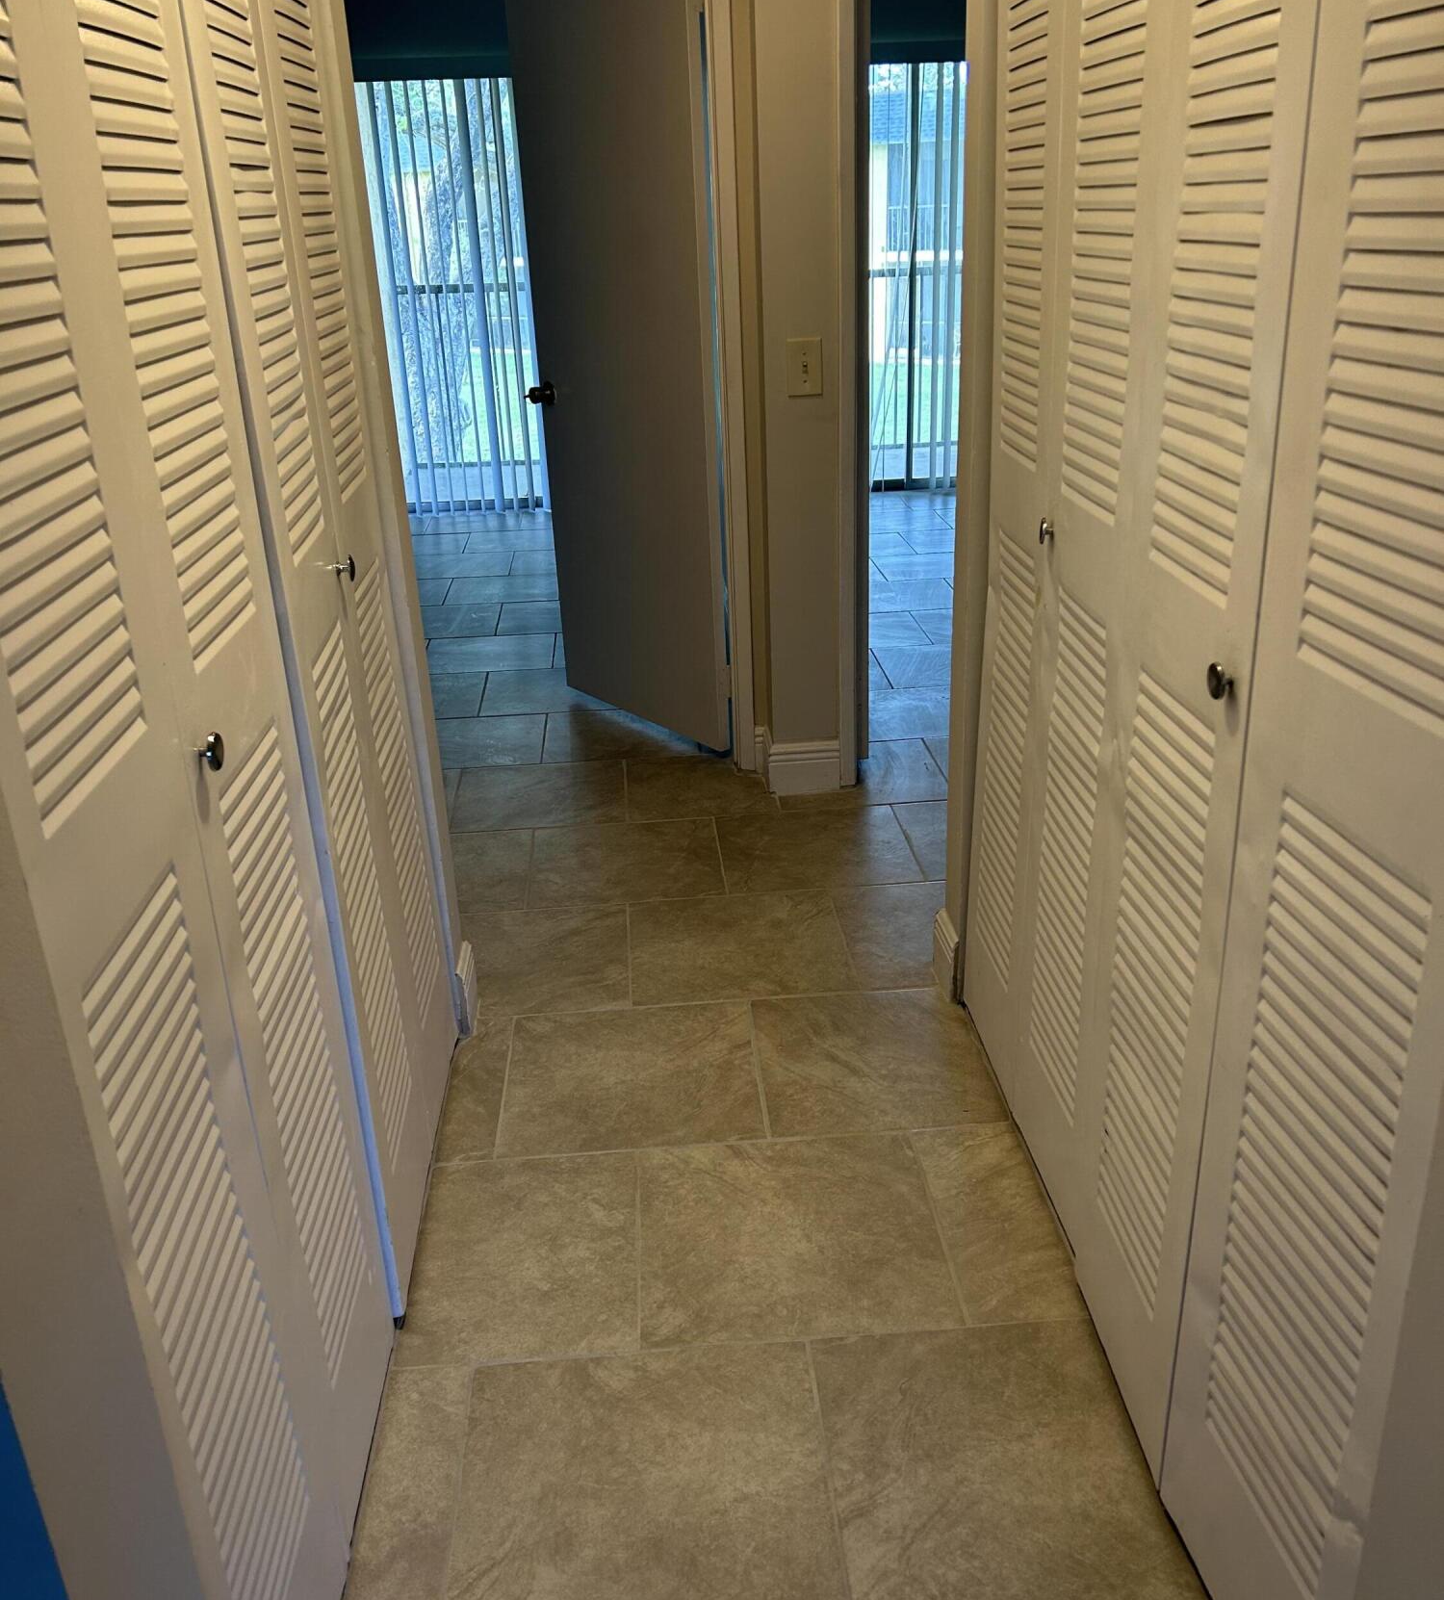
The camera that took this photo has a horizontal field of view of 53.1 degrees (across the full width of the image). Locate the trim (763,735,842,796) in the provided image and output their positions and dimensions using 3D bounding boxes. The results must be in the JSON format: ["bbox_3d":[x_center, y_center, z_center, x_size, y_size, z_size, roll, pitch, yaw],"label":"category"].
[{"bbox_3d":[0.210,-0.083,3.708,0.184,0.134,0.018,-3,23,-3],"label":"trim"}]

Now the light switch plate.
[{"bbox_3d":[0.193,-0.995,3.329,0.081,0.125,0.012,-3,23,-3],"label":"light switch plate"}]

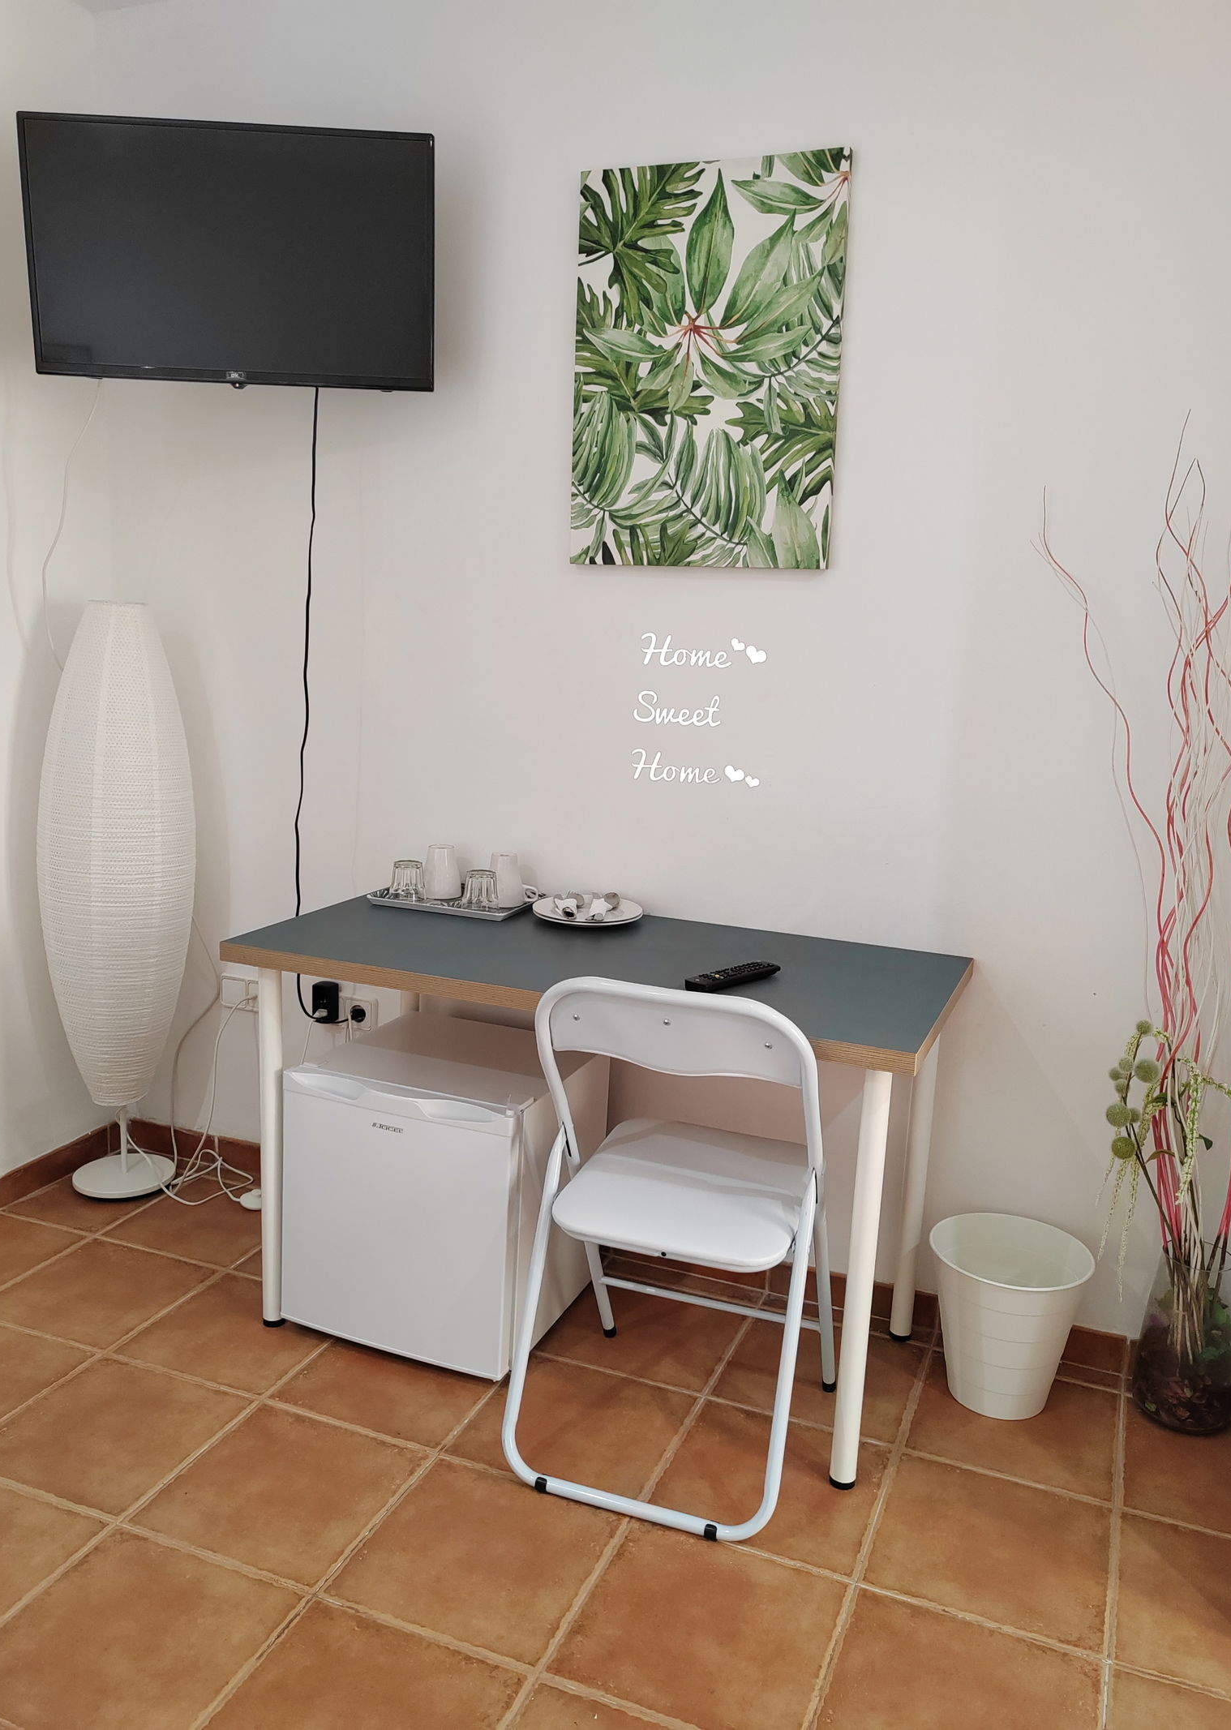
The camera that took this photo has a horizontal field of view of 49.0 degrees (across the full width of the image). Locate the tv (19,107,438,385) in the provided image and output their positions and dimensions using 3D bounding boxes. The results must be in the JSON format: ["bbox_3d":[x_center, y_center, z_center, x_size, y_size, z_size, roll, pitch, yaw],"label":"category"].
[{"bbox_3d":[-0.699,-1.118,2.491,0.732,0.435,0.070,2,16,-2],"label":"tv"}]

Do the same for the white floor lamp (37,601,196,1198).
[{"bbox_3d":[-1.087,0.086,2.963,0.322,1.320,0.322,7,12,21],"label":"white floor lamp"}]

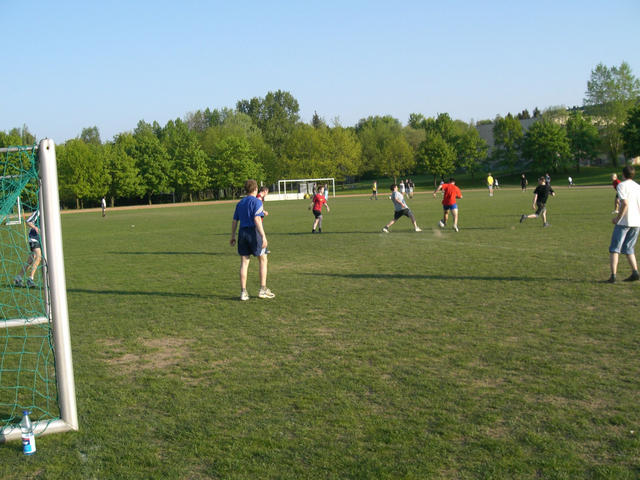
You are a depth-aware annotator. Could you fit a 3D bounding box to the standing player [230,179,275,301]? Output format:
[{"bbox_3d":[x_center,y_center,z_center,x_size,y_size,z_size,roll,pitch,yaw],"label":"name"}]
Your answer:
[{"bbox_3d":[-0.988,-0.017,10.244,0.560,1.760,0.420,-1,5,20],"label":"standing player"}]

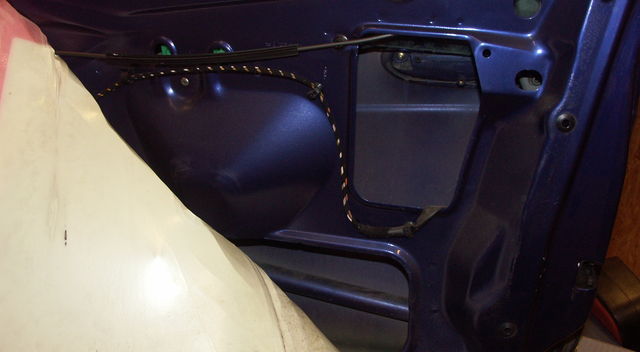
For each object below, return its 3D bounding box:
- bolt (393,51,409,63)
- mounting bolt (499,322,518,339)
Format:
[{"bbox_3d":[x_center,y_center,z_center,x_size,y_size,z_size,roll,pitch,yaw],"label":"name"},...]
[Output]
[{"bbox_3d":[0.122,-0.181,0.783,0.021,0.019,0.012,3,11,13],"label":"bolt"},{"bbox_3d":[0.266,0.217,0.727,0.024,0.023,0.010,3,11,13],"label":"mounting bolt"}]

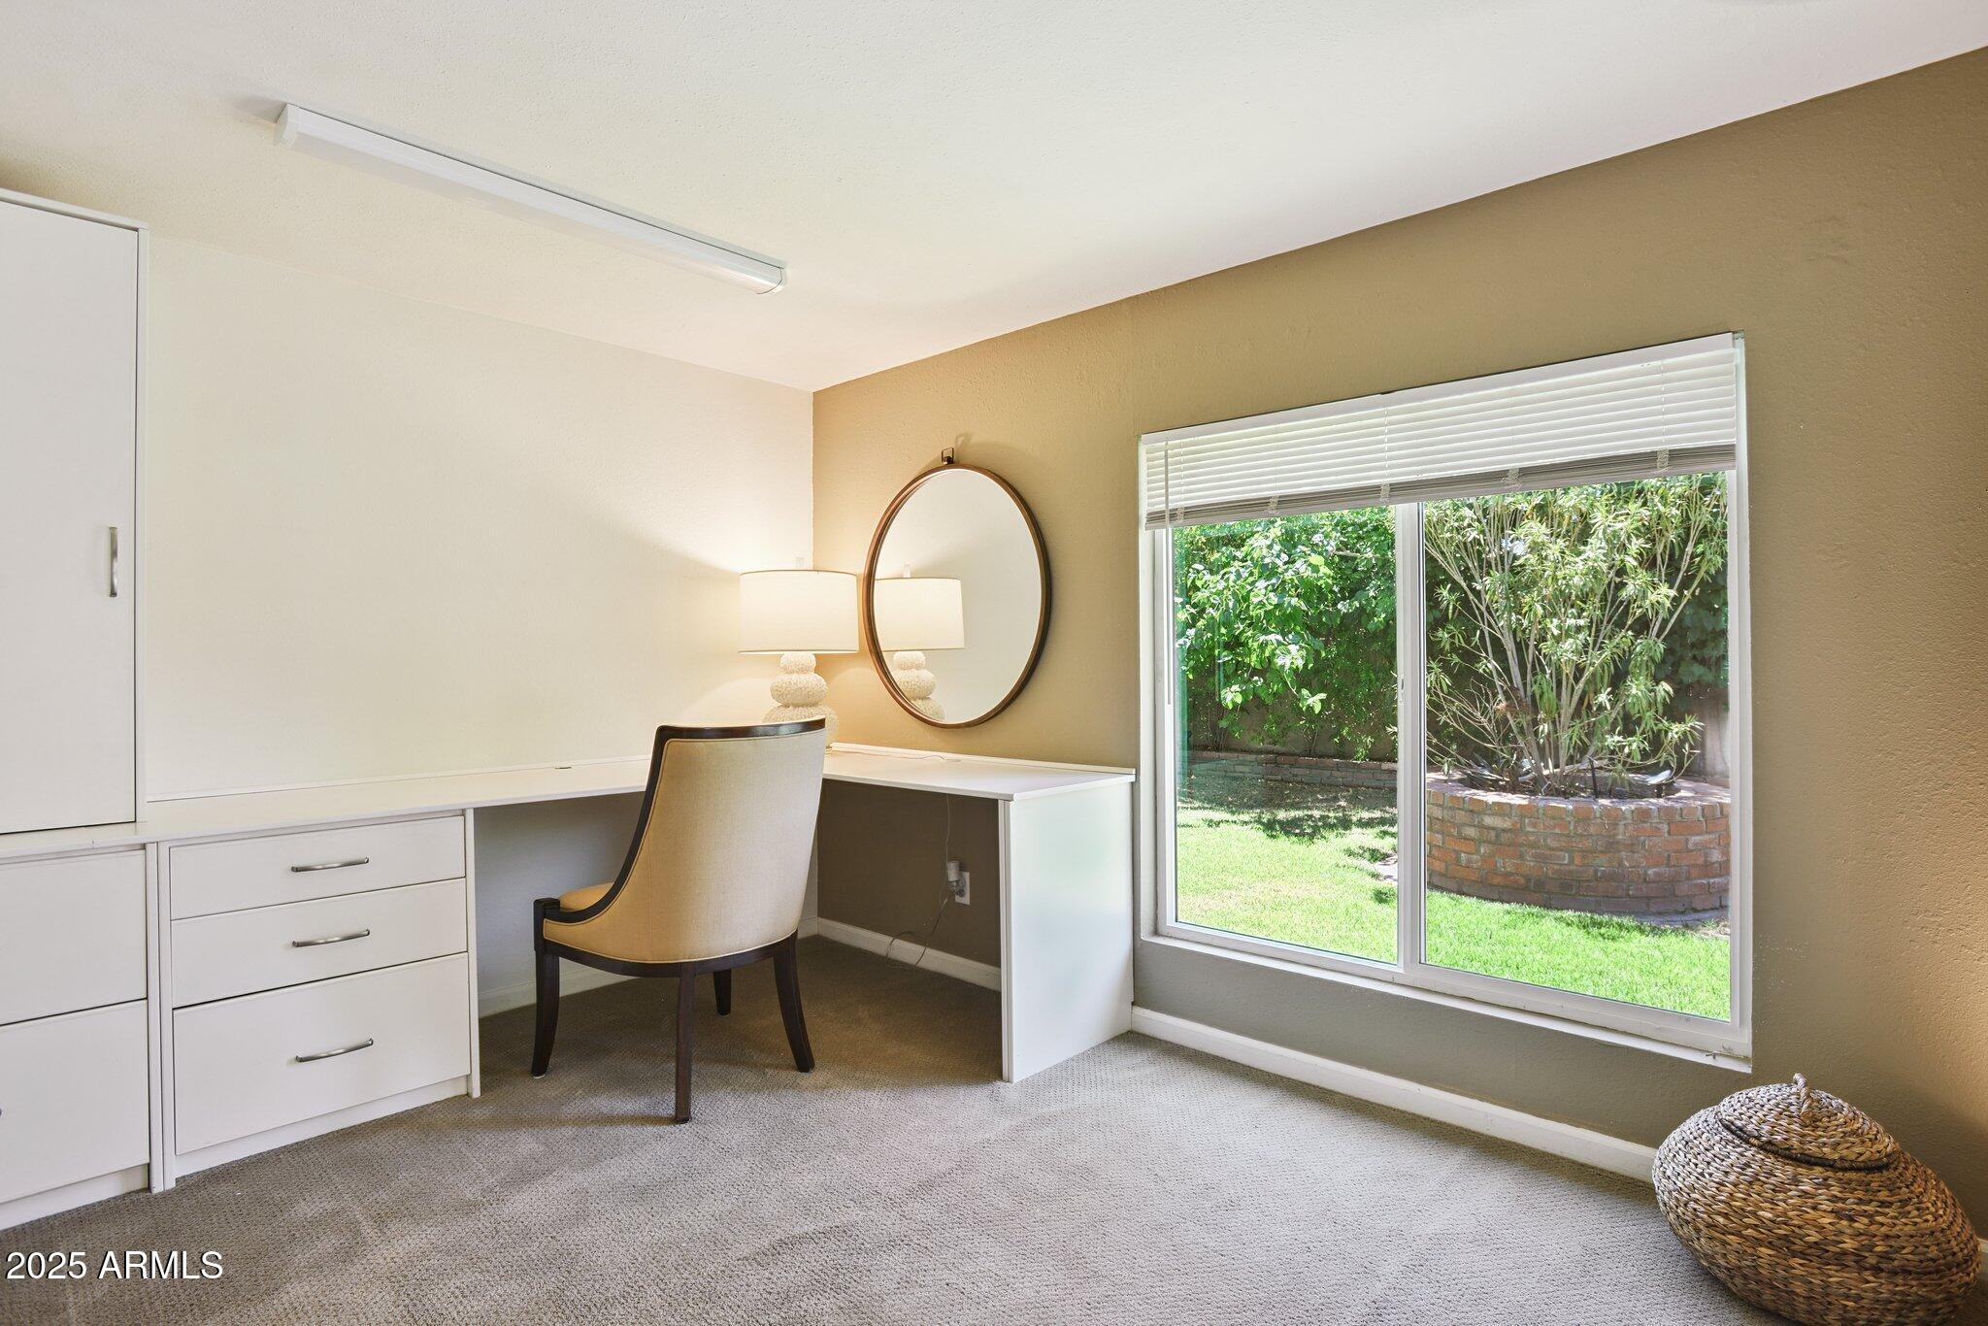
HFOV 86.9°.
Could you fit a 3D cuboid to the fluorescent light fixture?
[{"bbox_3d":[-1.035,-1.079,2.548,0.106,0.064,1.191,0,0,43],"label":"fluorescent light fixture"}]

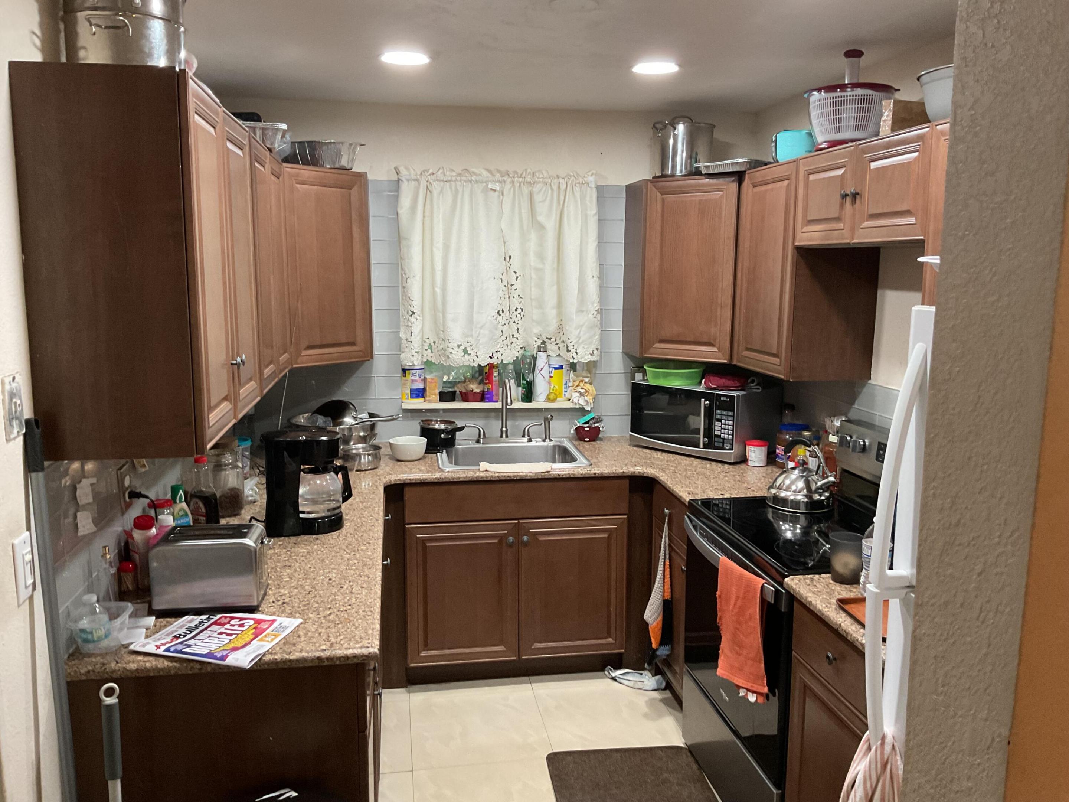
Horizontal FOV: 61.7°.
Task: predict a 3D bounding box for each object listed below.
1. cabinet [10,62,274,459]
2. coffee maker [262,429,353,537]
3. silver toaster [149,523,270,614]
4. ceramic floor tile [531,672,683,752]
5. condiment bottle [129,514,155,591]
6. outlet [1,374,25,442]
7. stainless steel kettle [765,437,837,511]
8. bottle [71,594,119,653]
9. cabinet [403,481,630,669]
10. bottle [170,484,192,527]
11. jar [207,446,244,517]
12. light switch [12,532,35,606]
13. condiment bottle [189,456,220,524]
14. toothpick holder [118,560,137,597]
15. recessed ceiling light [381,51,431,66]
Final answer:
[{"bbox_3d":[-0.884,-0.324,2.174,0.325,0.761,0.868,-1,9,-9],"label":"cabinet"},{"bbox_3d":[-0.691,0.243,2.750,0.264,0.296,0.178,0,9,-5],"label":"coffee maker"},{"bbox_3d":[-0.795,0.407,2.215,0.260,0.177,0.170,-1,9,-9],"label":"silver toaster"},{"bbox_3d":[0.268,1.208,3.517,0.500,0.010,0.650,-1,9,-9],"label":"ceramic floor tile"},{"bbox_3d":[-0.985,0.377,2.270,0.068,0.172,0.068,-4,10,-26],"label":"condiment bottle"},{"bbox_3d":[-0.935,0.012,1.606,0.012,0.115,0.077,-1,9,-9],"label":"outlet"},{"bbox_3d":[0.925,0.243,3.051,0.225,0.235,0.265,-5,10,-31],"label":"stainless steel kettle"},{"bbox_3d":[-0.919,0.463,1.864,0.072,0.122,0.072,-4,10,-26],"label":"bottle"},{"bbox_3d":[-0.110,0.642,3.893,0.898,0.752,0.590,-1,9,-9],"label":"cabinet"},{"bbox_3d":[-1.004,0.341,2.555,0.070,0.200,0.050,-5,10,-32],"label":"bottle"},{"bbox_3d":[-1.030,0.247,2.977,0.115,0.260,0.115,-3,9,-19],"label":"jar"},{"bbox_3d":[-0.932,0.308,1.636,0.016,0.117,0.077,-1,9,-9],"label":"light switch"},{"bbox_3d":[-0.980,0.286,2.641,0.088,0.242,0.068,2,9,8],"label":"condiment bottle"},{"bbox_3d":[-0.995,0.431,2.188,0.039,0.081,0.039,-1,8,-9],"label":"toothpick holder"},{"bbox_3d":[-0.441,-1.161,3.059,0.175,0.025,0.175,-1,9,-9],"label":"recessed ceiling light"}]

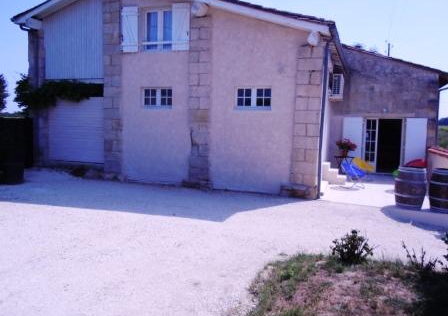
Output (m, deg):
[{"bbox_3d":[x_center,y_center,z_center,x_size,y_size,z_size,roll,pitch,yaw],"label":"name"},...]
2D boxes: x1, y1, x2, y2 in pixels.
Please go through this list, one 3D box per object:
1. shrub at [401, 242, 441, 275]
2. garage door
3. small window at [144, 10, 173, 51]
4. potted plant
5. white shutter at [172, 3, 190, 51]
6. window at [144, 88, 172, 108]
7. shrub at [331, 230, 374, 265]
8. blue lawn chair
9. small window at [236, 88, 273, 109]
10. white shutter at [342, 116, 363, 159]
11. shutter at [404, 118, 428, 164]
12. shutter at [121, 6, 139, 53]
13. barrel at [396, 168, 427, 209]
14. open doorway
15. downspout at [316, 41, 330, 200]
[{"bbox_3d":[2.400,1.214,4.726,0.434,0.391,0.369,3,6,20],"label":"shrub"},{"bbox_3d":[-4.949,-0.963,13.027,2.400,2.120,0.100,4,6,22],"label":"garage door"},{"bbox_3d":[-1.913,-3.786,11.549,1.020,1.200,0.090,4,6,22],"label":"small window"},{"bbox_3d":[4.506,-0.367,14.260,0.721,0.676,0.649,3,6,20],"label":"potted plant"},{"bbox_3d":[-1.194,-3.652,10.848,0.537,1.282,0.050,3,6,20],"label":"white shutter"},{"bbox_3d":[-1.918,-1.758,11.399,0.963,0.608,0.120,3,6,20],"label":"window"},{"bbox_3d":[1.640,1.147,4.991,0.522,0.439,0.496,3,6,20],"label":"shrub"},{"bbox_3d":[4.032,0.506,12.045,0.700,0.740,0.640,5,7,32],"label":"blue lawn chair"},{"bbox_3d":[0.846,-1.623,10.559,1.000,0.560,0.090,4,6,22],"label":"small window"},{"bbox_3d":[5.101,-0.523,15.377,0.730,2.120,0.050,4,6,22],"label":"white shutter"},{"bbox_3d":[7.206,-0.438,14.521,0.730,2.120,0.050,4,6,22],"label":"shutter"},{"bbox_3d":[-2.811,-3.851,11.673,0.570,1.340,0.050,4,6,22],"label":"shutter"},{"bbox_3d":[4.379,0.704,9.107,0.680,0.930,0.680,3,6,20],"label":"barrel"},{"bbox_3d":[6.439,-0.453,15.107,0.900,2.115,0.150,3,6,20],"label":"open doorway"},{"bbox_3d":[2.499,-0.891,9.725,0.110,3.909,0.110,3,6,20],"label":"downspout"}]

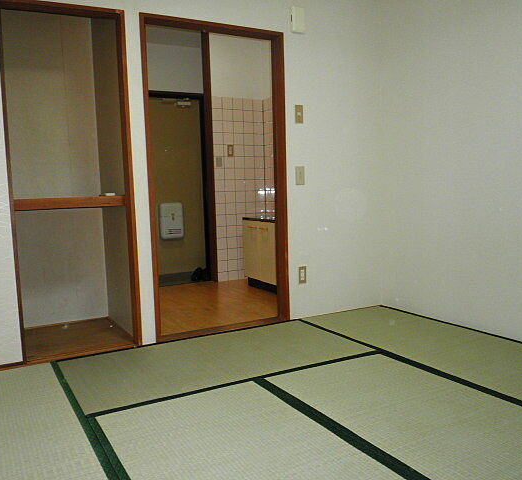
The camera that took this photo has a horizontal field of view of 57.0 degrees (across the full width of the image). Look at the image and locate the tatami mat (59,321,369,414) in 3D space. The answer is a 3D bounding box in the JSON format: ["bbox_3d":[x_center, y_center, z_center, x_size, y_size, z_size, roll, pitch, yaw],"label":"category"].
[{"bbox_3d":[-0.226,0.667,2.706,1.576,0.033,0.847,-4,5,-29],"label":"tatami mat"}]

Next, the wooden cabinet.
[{"bbox_3d":[0.198,0.125,4.660,0.495,0.704,0.653,-4,5,-29],"label":"wooden cabinet"}]

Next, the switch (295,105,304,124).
[{"bbox_3d":[0.274,-0.878,3.365,0.071,0.122,0.013,-4,5,-29],"label":"switch"}]

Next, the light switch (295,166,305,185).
[{"bbox_3d":[0.283,-0.453,3.399,0.071,0.122,0.013,-4,5,-29],"label":"light switch"}]

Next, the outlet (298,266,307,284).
[{"bbox_3d":[0.306,0.259,3.461,0.071,0.122,0.013,-4,5,-29],"label":"outlet"}]

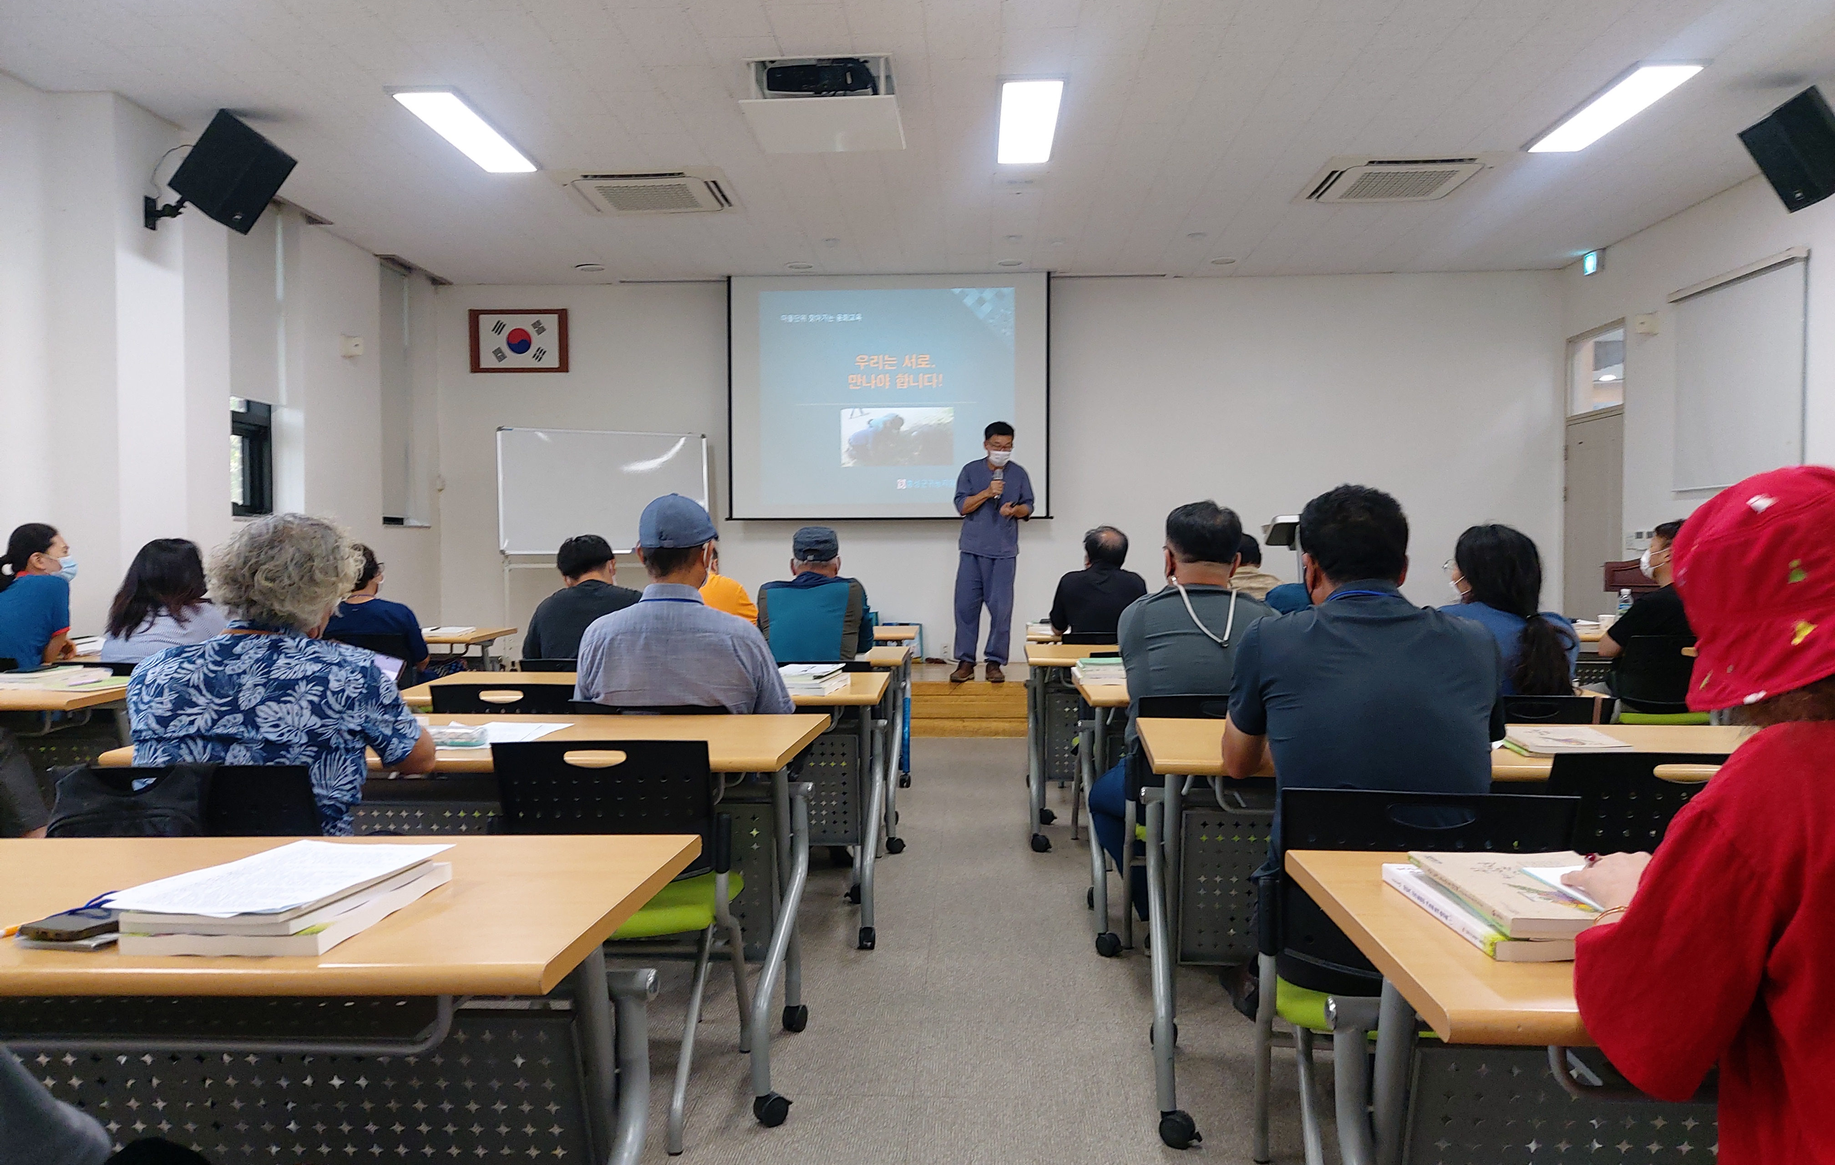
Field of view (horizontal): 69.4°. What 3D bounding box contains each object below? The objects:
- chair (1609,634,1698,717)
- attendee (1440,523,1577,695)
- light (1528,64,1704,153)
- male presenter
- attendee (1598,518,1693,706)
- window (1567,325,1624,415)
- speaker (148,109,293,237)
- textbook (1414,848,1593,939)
[{"bbox_3d":[3.039,0.596,5.586,0.500,0.800,0.560,0,1,-2],"label":"chair"},{"bbox_3d":[1.479,0.450,3.466,0.460,1.204,0.770,0,1,-13],"label":"attendee"},{"bbox_3d":[3.240,-2.204,6.180,0.290,0.060,1.240,0,1,2],"label":"light"},{"bbox_3d":[0.483,-0.198,8.500,0.520,1.670,0.380,0,1,-2],"label":"male presenter"},{"bbox_3d":[3.137,0.361,5.710,0.520,1.262,0.750,-1,1,-19],"label":"attendee"},{"bbox_3d":[4.815,-1.499,9.367,0.100,0.590,0.900,0,1,3],"label":"window"},{"bbox_3d":[-3.205,-1.909,6.206,0.280,0.430,0.310,34,1,0],"label":"speaker"},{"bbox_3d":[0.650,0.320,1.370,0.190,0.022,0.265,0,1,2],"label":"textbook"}]

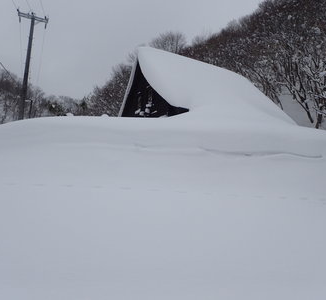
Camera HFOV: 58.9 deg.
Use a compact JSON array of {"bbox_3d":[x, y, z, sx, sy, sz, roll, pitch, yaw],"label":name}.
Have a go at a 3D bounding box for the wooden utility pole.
[{"bbox_3d":[-8.250,-4.100,17.500,1.750,8.400,0.400,6,0,-22],"label":"wooden utility pole"}]

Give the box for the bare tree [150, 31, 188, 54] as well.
[{"bbox_3d":[0.400,-10.400,38.000,5.200,9.500,5.000,5,0,0],"label":"bare tree"}]

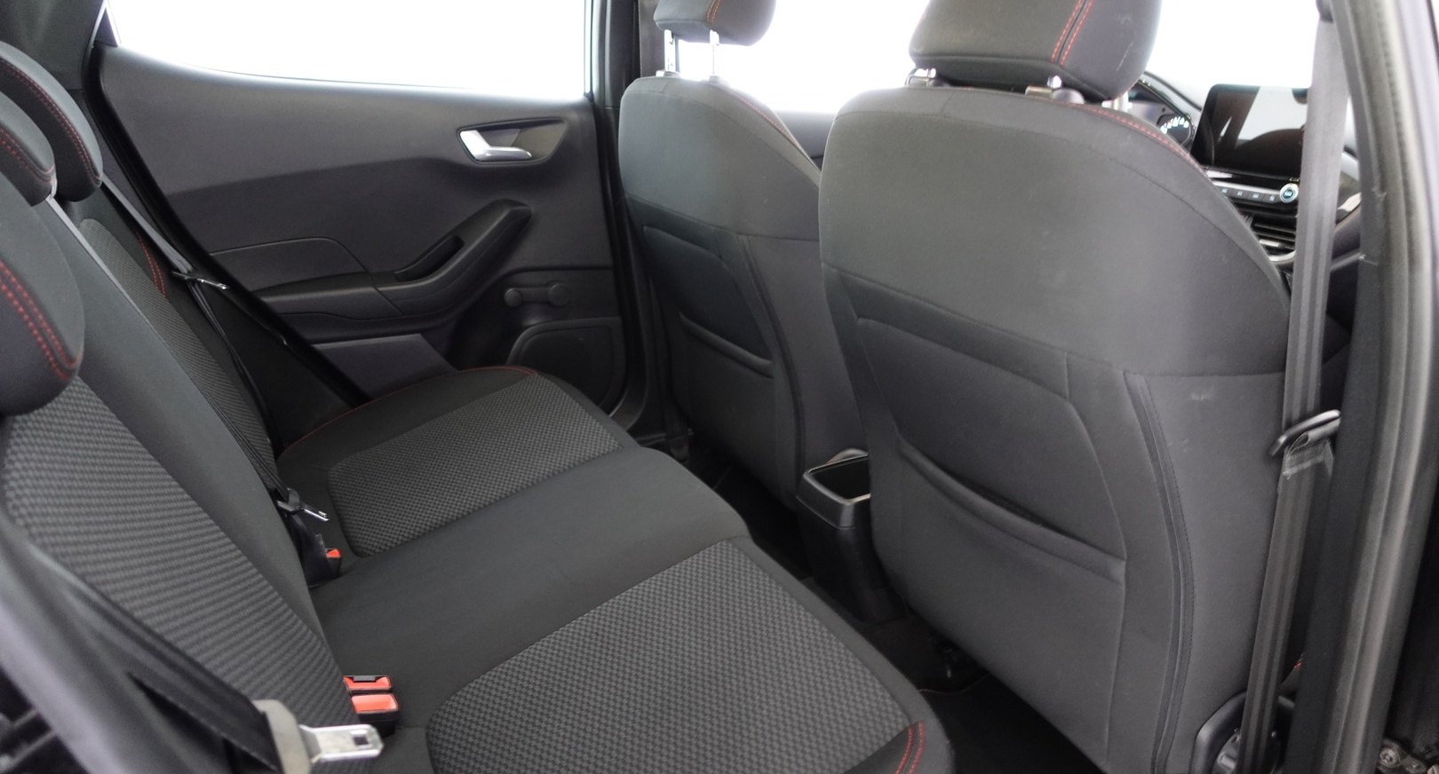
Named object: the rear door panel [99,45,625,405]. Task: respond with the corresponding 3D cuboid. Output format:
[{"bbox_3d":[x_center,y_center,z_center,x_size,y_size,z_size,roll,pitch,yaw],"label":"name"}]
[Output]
[{"bbox_3d":[-0.531,-0.208,1.688,0.820,0.750,0.130,-12,24,-27],"label":"rear door panel"}]

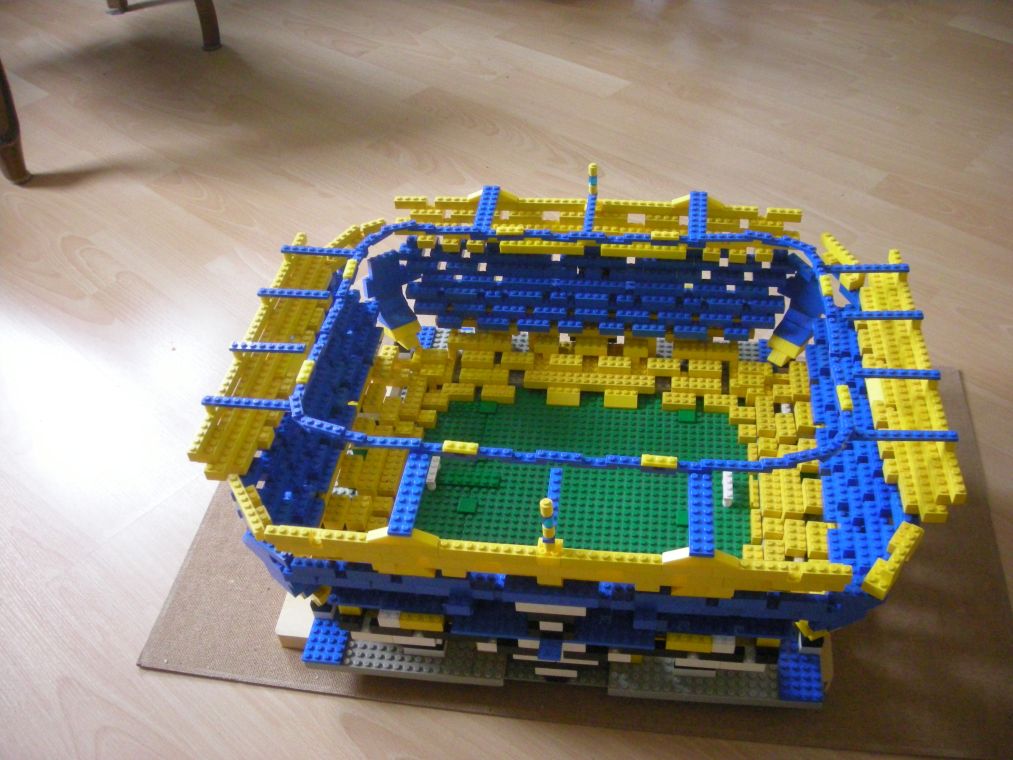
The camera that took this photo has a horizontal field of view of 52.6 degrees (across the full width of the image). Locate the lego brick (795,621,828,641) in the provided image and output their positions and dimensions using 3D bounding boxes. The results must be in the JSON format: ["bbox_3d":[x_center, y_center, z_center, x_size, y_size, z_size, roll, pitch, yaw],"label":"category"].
[{"bbox_3d":[0.229,0.179,0.763,0.018,0.011,0.020,-19,43,-15],"label":"lego brick"}]

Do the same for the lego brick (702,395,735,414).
[{"bbox_3d":[0.204,0.022,0.975,0.032,0.011,0.016,2,42,8],"label":"lego brick"}]

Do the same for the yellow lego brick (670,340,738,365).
[{"bbox_3d":[0.194,-0.029,0.994,0.064,0.011,0.016,2,42,8],"label":"yellow lego brick"}]

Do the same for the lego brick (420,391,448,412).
[{"bbox_3d":[-0.068,0.021,1.001,0.025,0.011,0.016,2,42,8],"label":"lego brick"}]

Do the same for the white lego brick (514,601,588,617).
[{"bbox_3d":[0.030,0.151,0.690,0.048,0.010,0.008,2,42,8],"label":"white lego brick"}]

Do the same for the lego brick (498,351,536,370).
[{"bbox_3d":[0.011,-0.019,1.016,0.032,0.011,0.016,2,42,8],"label":"lego brick"}]

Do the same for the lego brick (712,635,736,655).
[{"bbox_3d":[0.155,0.185,0.733,0.016,0.011,0.016,2,42,8],"label":"lego brick"}]

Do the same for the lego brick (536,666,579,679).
[{"bbox_3d":[0.038,0.215,0.768,0.032,0.011,0.010,2,42,8],"label":"lego brick"}]

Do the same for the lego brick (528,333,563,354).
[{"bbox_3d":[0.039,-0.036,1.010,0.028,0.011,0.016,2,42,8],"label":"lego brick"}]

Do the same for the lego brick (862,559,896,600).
[{"bbox_3d":[0.242,0.127,0.660,0.016,0.011,0.024,25,50,30],"label":"lego brick"}]

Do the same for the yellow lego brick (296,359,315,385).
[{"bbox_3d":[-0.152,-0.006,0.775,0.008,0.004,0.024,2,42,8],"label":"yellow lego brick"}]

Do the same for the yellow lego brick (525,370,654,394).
[{"bbox_3d":[0.082,0.002,0.993,0.128,0.011,0.016,2,42,8],"label":"yellow lego brick"}]

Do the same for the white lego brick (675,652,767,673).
[{"bbox_3d":[0.153,0.201,0.737,0.064,0.011,0.009,2,42,8],"label":"white lego brick"}]

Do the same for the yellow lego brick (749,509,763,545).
[{"bbox_3d":[0.208,0.122,0.853,0.009,0.011,0.032,2,42,8],"label":"yellow lego brick"}]

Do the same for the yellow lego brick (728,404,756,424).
[{"bbox_3d":[0.222,0.033,0.961,0.024,0.011,0.016,2,42,8],"label":"yellow lego brick"}]

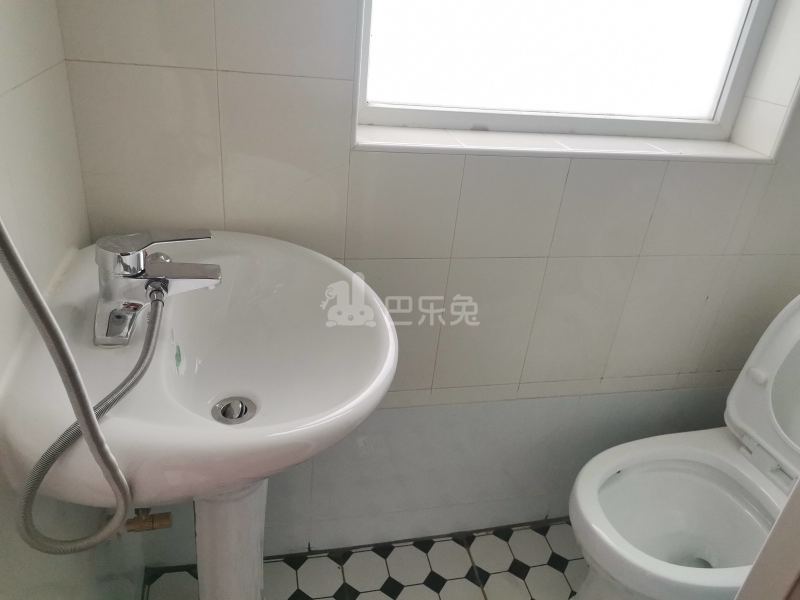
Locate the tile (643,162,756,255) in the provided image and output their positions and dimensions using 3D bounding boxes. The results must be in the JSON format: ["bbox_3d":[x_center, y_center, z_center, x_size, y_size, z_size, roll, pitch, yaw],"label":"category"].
[{"bbox_3d":[0.588,-0.177,1.193,0.200,0.193,0.010,-1,29,-14],"label":"tile"}]

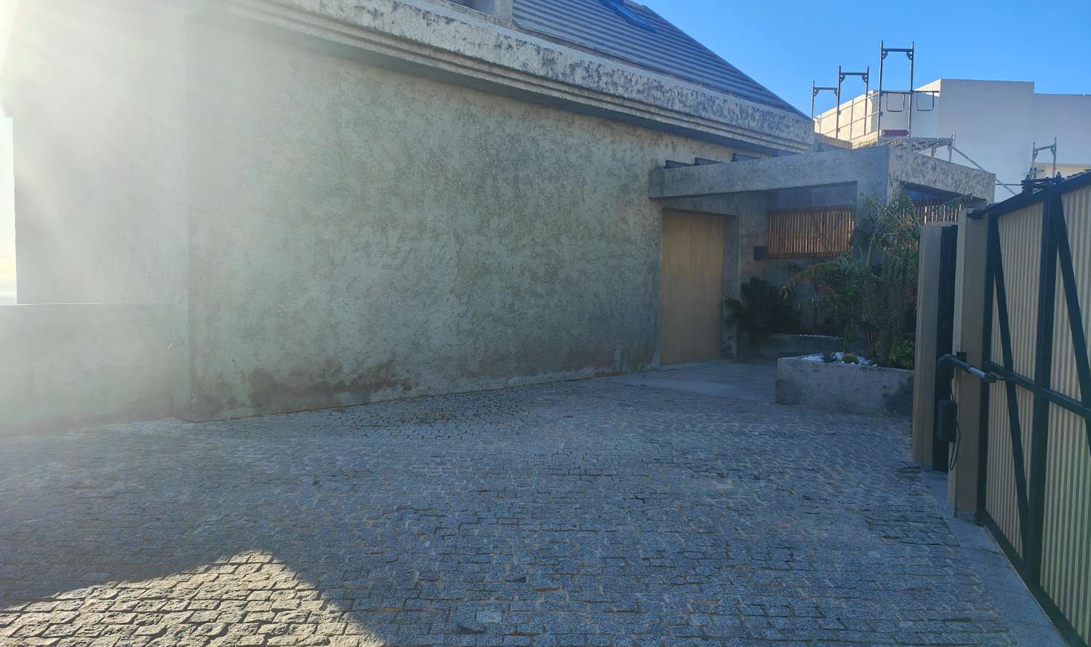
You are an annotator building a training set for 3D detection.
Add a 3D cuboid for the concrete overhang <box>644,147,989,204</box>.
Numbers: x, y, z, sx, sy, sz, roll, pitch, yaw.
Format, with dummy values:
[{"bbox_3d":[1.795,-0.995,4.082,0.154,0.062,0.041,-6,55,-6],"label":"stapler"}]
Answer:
[{"bbox_3d":[4.351,-2.159,12.481,4.087,0.441,3.557,-3,5,-45],"label":"concrete overhang"}]

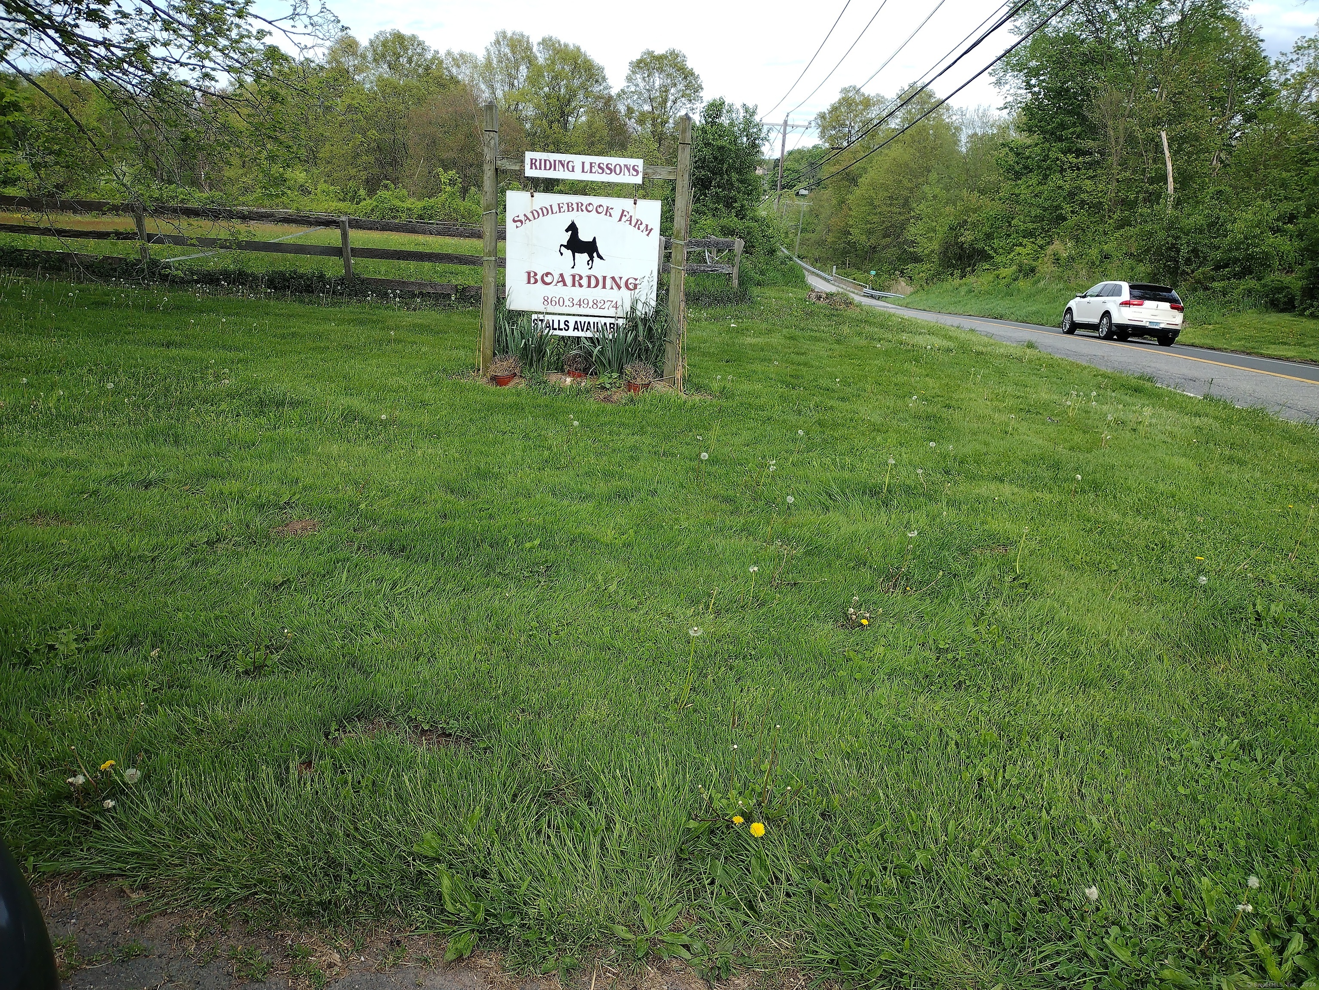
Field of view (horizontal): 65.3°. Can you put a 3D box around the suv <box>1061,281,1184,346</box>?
[{"bbox_3d":[13.550,-5.410,30.250,1.950,1.700,4.700,5,13,0],"label":"suv"}]

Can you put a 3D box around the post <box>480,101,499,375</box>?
[{"bbox_3d":[-1.354,-2.001,8.183,0.095,2.110,0.095,5,16,5],"label":"post"}]

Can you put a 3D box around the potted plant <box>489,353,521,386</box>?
[{"bbox_3d":[-1.217,-0.986,8.100,0.252,0.250,0.252,4,16,5],"label":"potted plant"}]

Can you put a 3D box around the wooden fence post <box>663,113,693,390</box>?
[{"bbox_3d":[0.151,-1.865,8.061,0.095,2.110,0.095,4,16,5],"label":"wooden fence post"}]

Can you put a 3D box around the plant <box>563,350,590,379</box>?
[{"bbox_3d":[-0.669,-1.050,8.300,0.220,0.245,0.220,4,16,5],"label":"plant"}]

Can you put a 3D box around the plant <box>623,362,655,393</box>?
[{"bbox_3d":[-0.158,-0.925,8.100,0.235,0.250,0.235,4,16,5],"label":"plant"}]

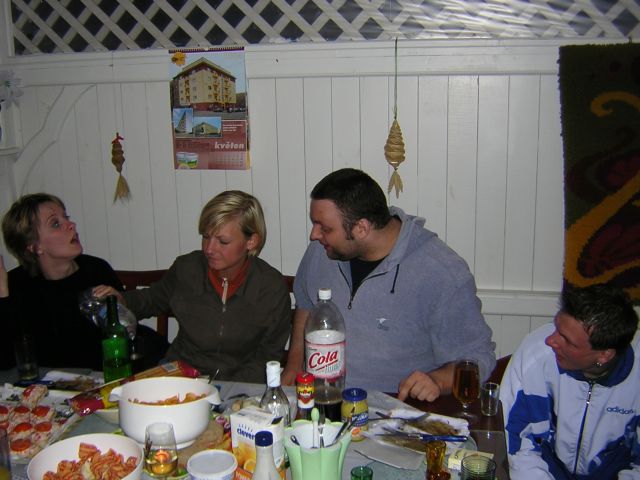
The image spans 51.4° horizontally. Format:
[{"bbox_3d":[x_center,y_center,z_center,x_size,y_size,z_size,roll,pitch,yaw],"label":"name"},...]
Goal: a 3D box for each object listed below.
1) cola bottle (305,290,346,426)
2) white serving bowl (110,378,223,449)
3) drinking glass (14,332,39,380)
[{"bbox_3d":[0.011,0.303,1.725,0.107,0.335,0.107,0,12,7],"label":"cola bottle"},{"bbox_3d":[-0.381,0.427,1.636,0.272,0.122,0.228,0,12,6],"label":"white serving bowl"},{"bbox_3d":[-0.906,0.360,2.041,0.067,0.133,0.067,-7,13,-25],"label":"drinking glass"}]

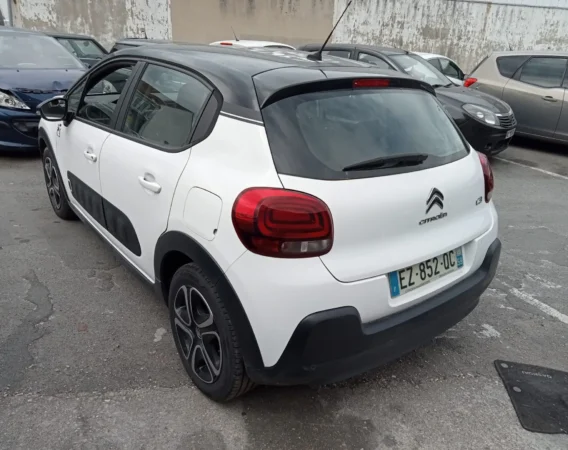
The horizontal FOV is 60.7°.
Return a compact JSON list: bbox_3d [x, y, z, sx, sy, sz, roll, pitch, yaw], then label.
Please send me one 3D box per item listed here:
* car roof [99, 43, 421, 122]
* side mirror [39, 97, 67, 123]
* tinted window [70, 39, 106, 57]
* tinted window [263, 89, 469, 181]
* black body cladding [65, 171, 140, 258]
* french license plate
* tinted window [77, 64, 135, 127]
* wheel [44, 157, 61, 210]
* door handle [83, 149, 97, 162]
[{"bbox_3d":[-0.087,-0.855,2.761,1.240,0.220,1.740,-14,28,-35],"label":"car roof"},{"bbox_3d":[-1.527,-0.759,3.199,0.220,0.160,0.140,-14,28,-35],"label":"side mirror"},{"bbox_3d":[-4.120,-3.564,9.800,0.060,0.440,0.950,3,15,44],"label":"tinted window"},{"bbox_3d":[0.460,-0.408,2.181,1.270,0.435,0.120,-13,-17,-36],"label":"tinted window"},{"bbox_3d":[-1.119,-0.113,2.942,0.050,0.200,1.270,-13,27,-36],"label":"black body cladding"},{"bbox_3d":[0.635,0.197,2.123,0.520,0.110,0.020,-14,16,-35],"label":"french license plate"},{"bbox_3d":[-1.111,-0.818,2.970,0.100,0.410,0.750,-1,20,-40],"label":"tinted window"},{"bbox_3d":[-1.888,-0.343,4.091,0.140,0.450,0.450,-14,28,-35],"label":"wheel"},{"bbox_3d":[-1.164,-0.418,2.919,0.050,0.048,0.215,-14,28,-35],"label":"door handle"}]

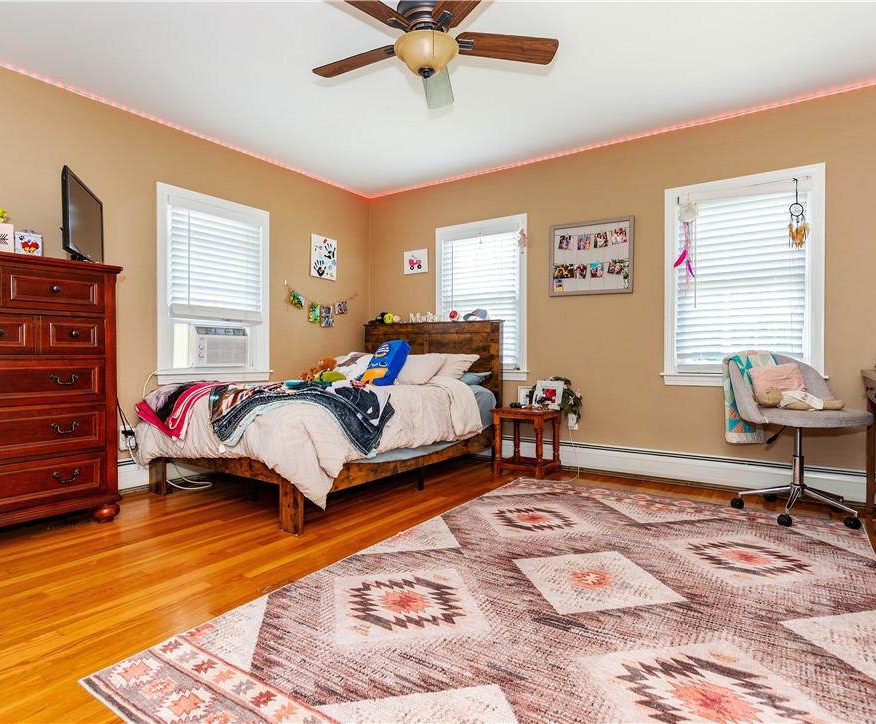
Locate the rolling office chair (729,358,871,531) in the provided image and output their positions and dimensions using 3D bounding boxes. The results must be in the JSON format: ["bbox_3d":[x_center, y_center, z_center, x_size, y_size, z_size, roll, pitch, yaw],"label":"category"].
[{"bbox_3d":[1.938,0.386,2.781,0.556,0.888,0.592,-1,1,-16],"label":"rolling office chair"}]

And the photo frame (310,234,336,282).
[{"bbox_3d":[-0.999,-0.900,4.458,0.022,0.357,0.296,1,2,34],"label":"photo frame"}]

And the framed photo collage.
[{"bbox_3d":[1.119,-0.756,3.755,0.610,0.533,0.025,1,2,34],"label":"framed photo collage"}]

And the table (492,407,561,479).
[{"bbox_3d":[0.660,0.579,3.760,0.390,0.466,0.359,0,1,27],"label":"table"}]

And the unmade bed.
[{"bbox_3d":[-0.669,0.253,3.643,1.498,1.132,2.126,1,2,34],"label":"unmade bed"}]

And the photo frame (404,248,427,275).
[{"bbox_3d":[-0.188,-0.902,4.643,0.259,0.205,0.022,1,2,34],"label":"photo frame"}]

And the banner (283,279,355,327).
[{"bbox_3d":[-1.005,-0.485,4.457,0.030,0.359,0.816,1,2,34],"label":"banner"}]

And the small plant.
[{"bbox_3d":[0.860,0.274,3.752,0.332,0.314,0.269,1,2,34],"label":"small plant"}]

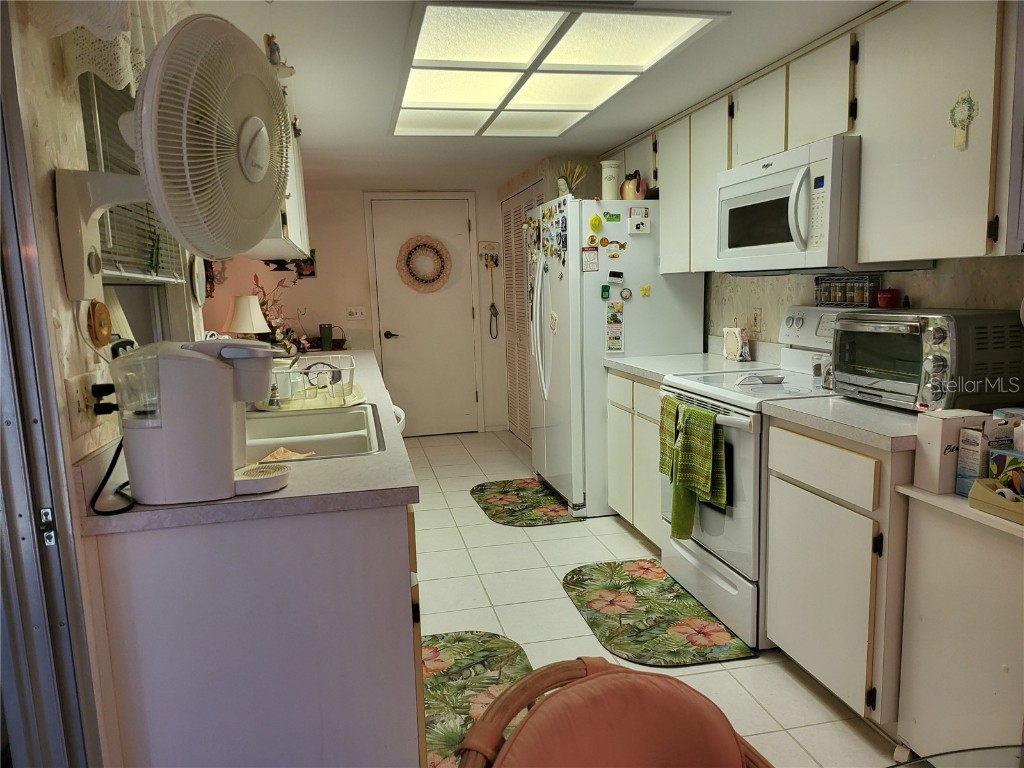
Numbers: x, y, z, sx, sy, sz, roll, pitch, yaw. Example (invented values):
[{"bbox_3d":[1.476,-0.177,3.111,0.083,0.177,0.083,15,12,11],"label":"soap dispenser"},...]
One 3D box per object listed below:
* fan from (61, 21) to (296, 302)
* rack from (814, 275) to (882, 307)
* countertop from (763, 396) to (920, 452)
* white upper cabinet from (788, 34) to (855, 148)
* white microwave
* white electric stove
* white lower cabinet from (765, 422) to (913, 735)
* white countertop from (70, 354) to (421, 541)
[{"bbox_3d":[-0.626,-0.411,1.328,0.400,0.500,0.440,-1,8,1],"label":"fan"},{"bbox_3d":[1.296,-0.353,2.718,0.060,0.118,0.295,-3,8,-12],"label":"rack"},{"bbox_3d":[1.171,0.097,2.071,0.630,0.039,0.580,-3,8,-12],"label":"countertop"},{"bbox_3d":[1.197,-0.996,2.474,0.310,0.330,0.360,-3,8,-12],"label":"white upper cabinet"},{"bbox_3d":[1.119,-0.631,2.678,0.430,0.428,0.754,-3,8,-12],"label":"white microwave"},{"bbox_3d":[1.016,0.292,2.760,0.680,1.152,0.763,-3,8,-12],"label":"white electric stove"},{"bbox_3d":[1.187,0.548,2.167,0.610,0.868,0.555,-3,8,-12],"label":"white lower cabinet"},{"bbox_3d":[-0.862,0.027,3.028,0.623,0.040,3.413,-3,8,-12],"label":"white countertop"}]

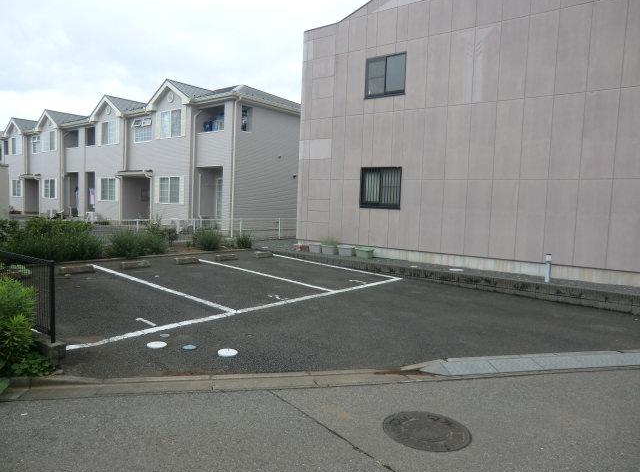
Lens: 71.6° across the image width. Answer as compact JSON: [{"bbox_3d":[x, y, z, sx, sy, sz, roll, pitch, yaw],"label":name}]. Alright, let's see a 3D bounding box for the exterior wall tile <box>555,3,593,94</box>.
[{"bbox_3d":[5.386,-3.943,9.433,0.600,1.808,0.050,5,6,37],"label":"exterior wall tile"}]

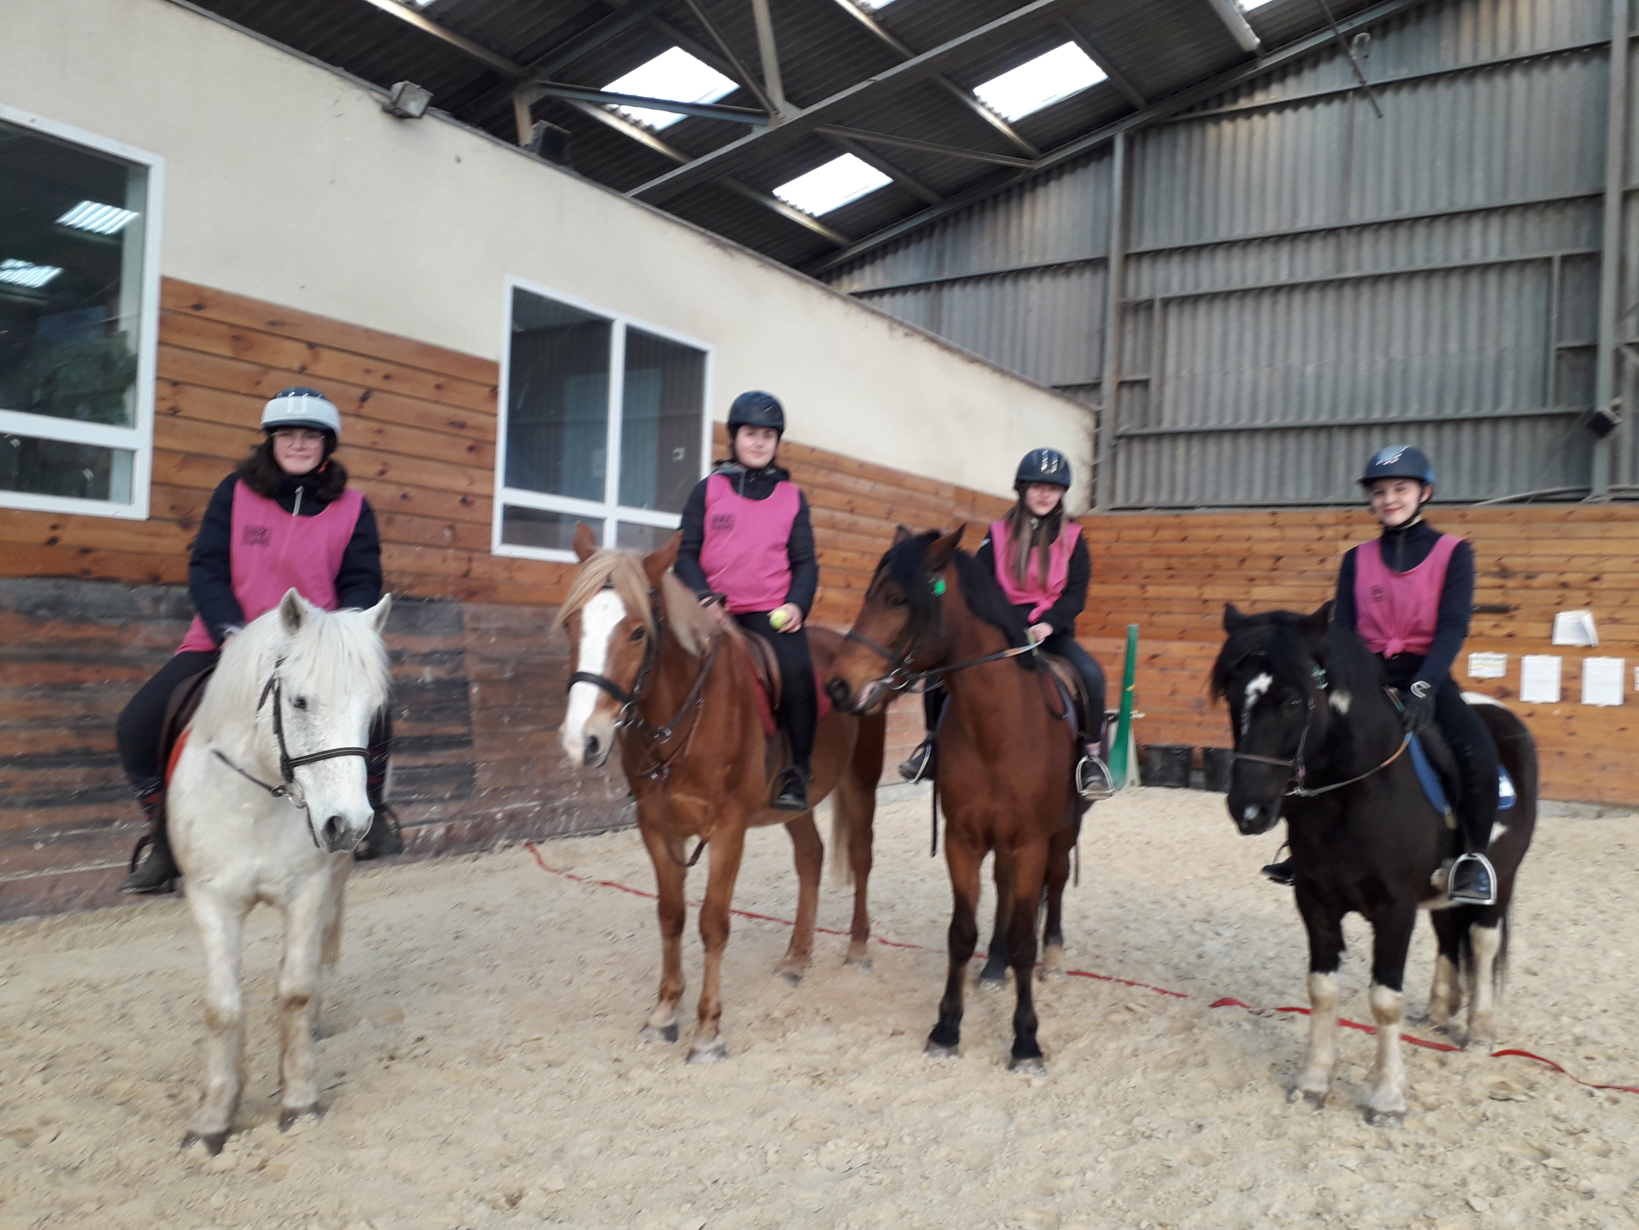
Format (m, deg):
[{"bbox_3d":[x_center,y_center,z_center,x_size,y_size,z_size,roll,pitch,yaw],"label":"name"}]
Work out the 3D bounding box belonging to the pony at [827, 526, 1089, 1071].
[{"bbox_3d":[0.607,0.621,4.715,0.740,1.760,1.800,2,-1,15],"label":"pony"}]

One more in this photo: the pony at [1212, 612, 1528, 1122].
[{"bbox_3d":[1.921,0.782,4.228,0.560,1.520,1.850,1,-1,42],"label":"pony"}]

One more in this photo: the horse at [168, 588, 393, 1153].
[{"bbox_3d":[-1.592,0.668,3.811,0.580,1.470,1.780,2,-1,-17],"label":"horse"}]

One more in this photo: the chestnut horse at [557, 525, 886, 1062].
[{"bbox_3d":[-0.261,0.613,4.696,0.560,1.710,1.900,2,-1,24],"label":"chestnut horse"}]

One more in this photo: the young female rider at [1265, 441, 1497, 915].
[{"bbox_3d":[1.885,0.175,4.203,0.700,1.490,0.600,1,-1,39],"label":"young female rider"}]

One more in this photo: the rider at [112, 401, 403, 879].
[{"bbox_3d":[-1.587,0.078,3.810,0.780,1.550,0.650,2,-1,-18],"label":"rider"}]

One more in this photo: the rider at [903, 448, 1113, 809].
[{"bbox_3d":[0.725,0.013,4.616,0.740,1.300,0.600,2,-1,15],"label":"rider"}]

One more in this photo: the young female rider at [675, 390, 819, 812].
[{"bbox_3d":[-0.292,-0.069,4.678,0.680,1.530,0.600,2,-1,22],"label":"young female rider"}]

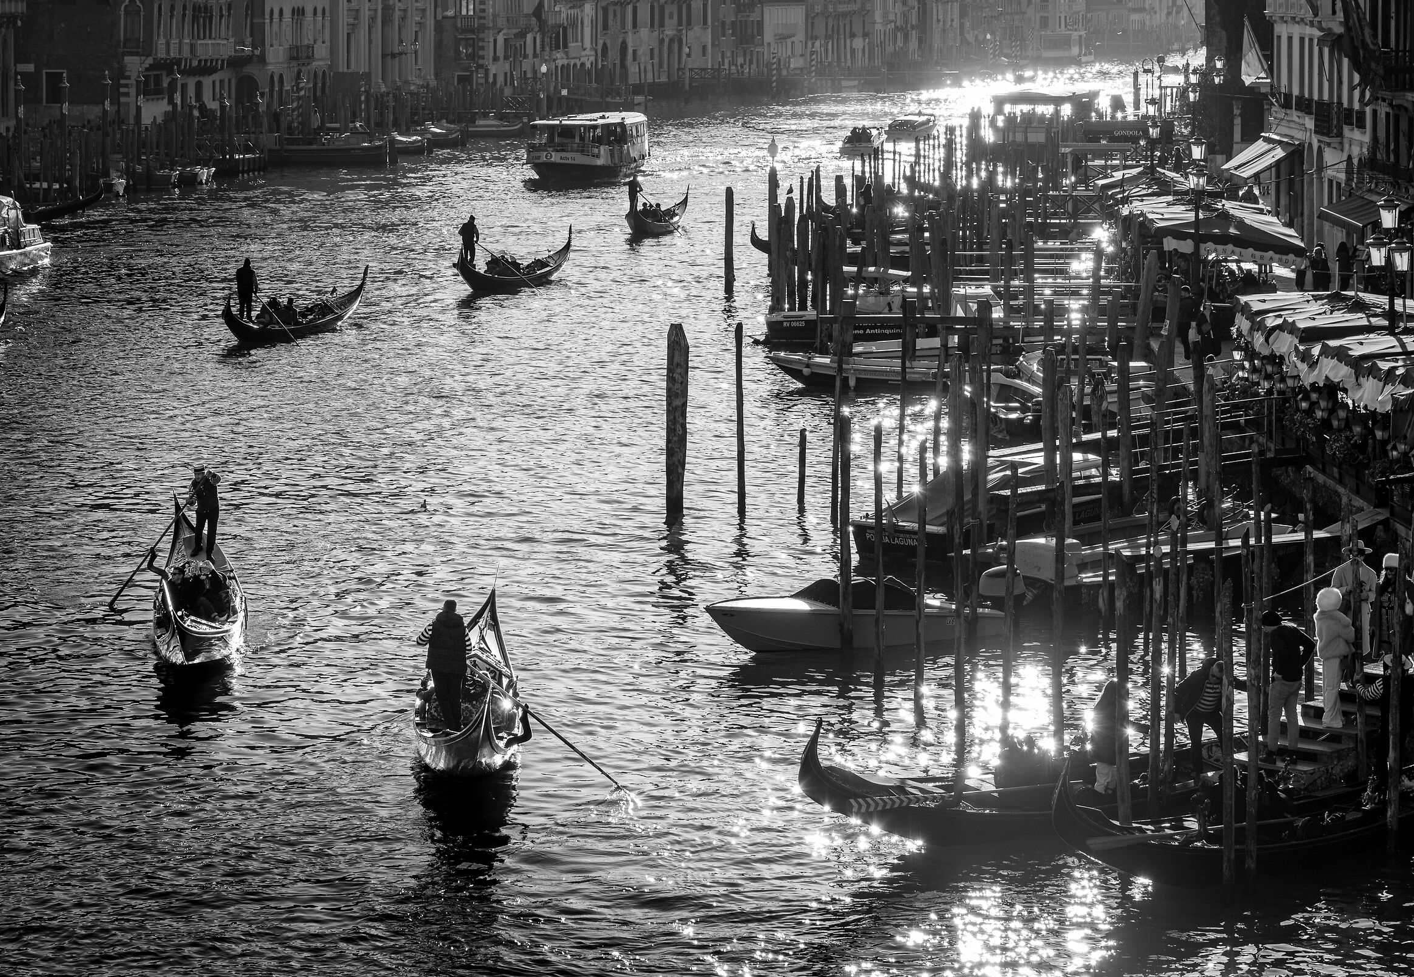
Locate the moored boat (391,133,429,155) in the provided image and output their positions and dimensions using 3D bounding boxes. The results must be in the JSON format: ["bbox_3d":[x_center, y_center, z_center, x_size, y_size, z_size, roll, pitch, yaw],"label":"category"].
[{"bbox_3d":[-19.612,-20.485,253.725,6.000,1.350,2.000,1,7,10],"label":"moored boat"}]

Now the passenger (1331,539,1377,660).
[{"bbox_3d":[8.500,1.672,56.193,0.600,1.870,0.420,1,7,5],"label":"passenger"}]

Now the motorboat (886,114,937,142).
[{"bbox_3d":[12.157,-21.565,253.953,2.100,1.550,8.000,1,7,12],"label":"motorboat"}]

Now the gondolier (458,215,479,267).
[{"bbox_3d":[-8.611,-8.976,154.540,0.680,1.843,0.500,3,7,23],"label":"gondolier"}]

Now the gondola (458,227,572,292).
[{"bbox_3d":[-6.267,-7.626,142.171,1.450,1.700,10.800,2,7,17],"label":"gondola"}]

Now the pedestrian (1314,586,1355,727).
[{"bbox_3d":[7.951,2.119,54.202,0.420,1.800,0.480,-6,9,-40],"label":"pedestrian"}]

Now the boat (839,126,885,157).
[{"bbox_3d":[8.610,-18.885,232.574,2.000,1.500,6.800,1,7,9],"label":"boat"}]

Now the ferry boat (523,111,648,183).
[{"bbox_3d":[-6.381,-17.543,214.700,4.200,3.200,21.500,1,7,5],"label":"ferry boat"}]

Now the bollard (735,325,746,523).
[{"bbox_3d":[0.681,-1.383,85.261,0.150,3.938,0.150,-1,7,0],"label":"bollard"}]

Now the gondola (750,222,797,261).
[{"bbox_3d":[6.820,-8.568,148.288,10.600,1.600,1.420,0,7,-3],"label":"gondola"}]

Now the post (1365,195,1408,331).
[{"bbox_3d":[13.887,-3.597,86.700,0.600,4.700,1.400,-3,7,-22],"label":"post"}]

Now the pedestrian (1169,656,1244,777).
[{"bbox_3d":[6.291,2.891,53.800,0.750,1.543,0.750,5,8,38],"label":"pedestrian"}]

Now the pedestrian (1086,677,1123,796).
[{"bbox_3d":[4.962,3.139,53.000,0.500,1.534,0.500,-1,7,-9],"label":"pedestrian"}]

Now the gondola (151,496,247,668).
[{"bbox_3d":[-8.411,1.481,71.117,1.450,1.600,10.769,-1,7,-6],"label":"gondola"}]

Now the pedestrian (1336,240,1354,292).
[{"bbox_3d":[17.588,-5.968,117.978,0.500,1.660,0.350,2,7,15],"label":"pedestrian"}]

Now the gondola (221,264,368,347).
[{"bbox_3d":[-11.605,-5.221,122.399,1.450,1.700,10.800,2,7,16],"label":"gondola"}]

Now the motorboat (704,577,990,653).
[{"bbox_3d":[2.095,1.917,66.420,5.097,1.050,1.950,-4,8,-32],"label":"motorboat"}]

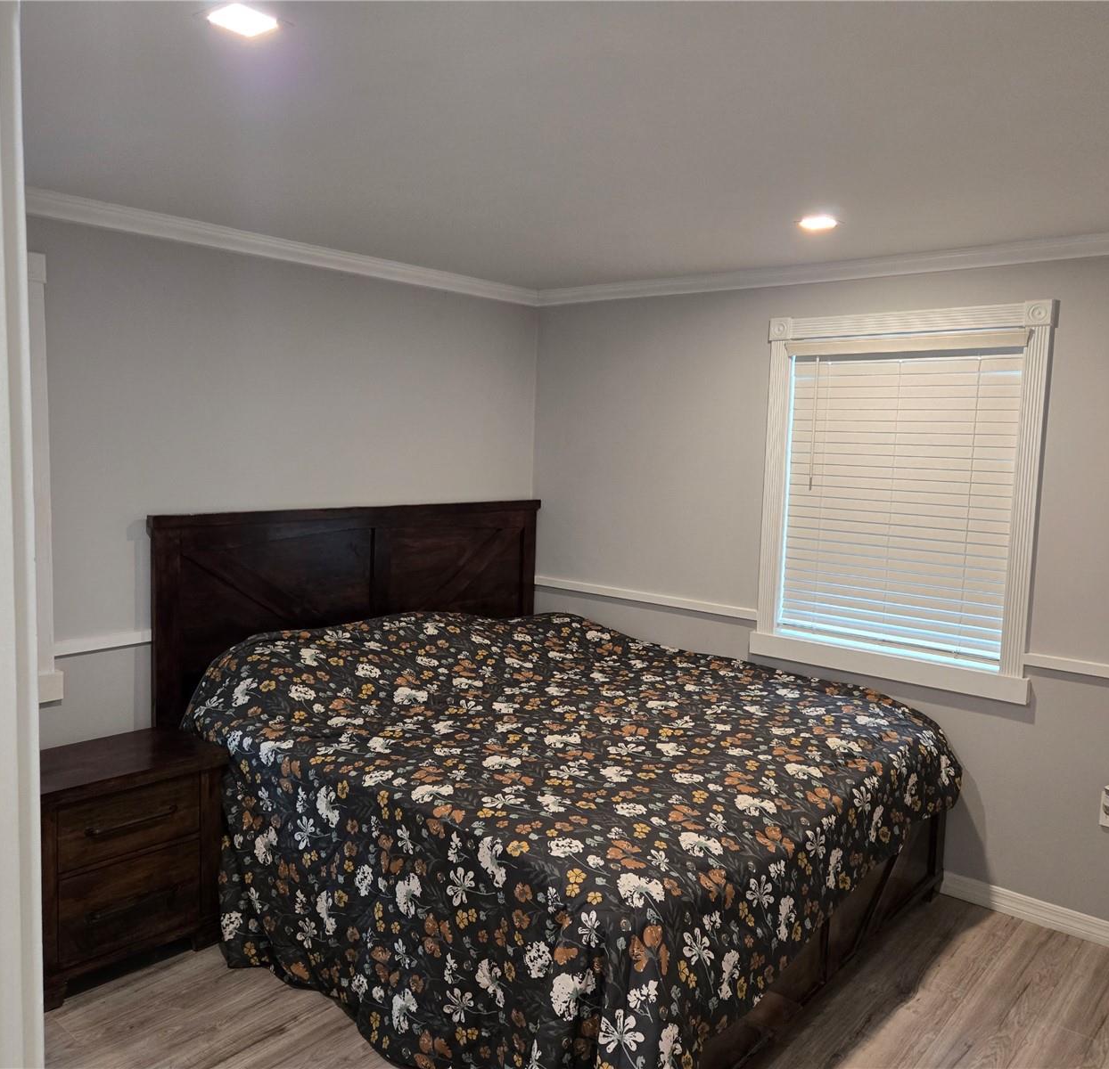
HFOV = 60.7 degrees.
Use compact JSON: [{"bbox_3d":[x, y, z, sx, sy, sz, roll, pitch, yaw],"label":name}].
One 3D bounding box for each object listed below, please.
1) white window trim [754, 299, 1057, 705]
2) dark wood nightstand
[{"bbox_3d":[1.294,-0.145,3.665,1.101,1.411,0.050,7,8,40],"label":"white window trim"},{"bbox_3d":[-1.437,1.029,3.022,0.447,0.635,0.625,7,8,40],"label":"dark wood nightstand"}]

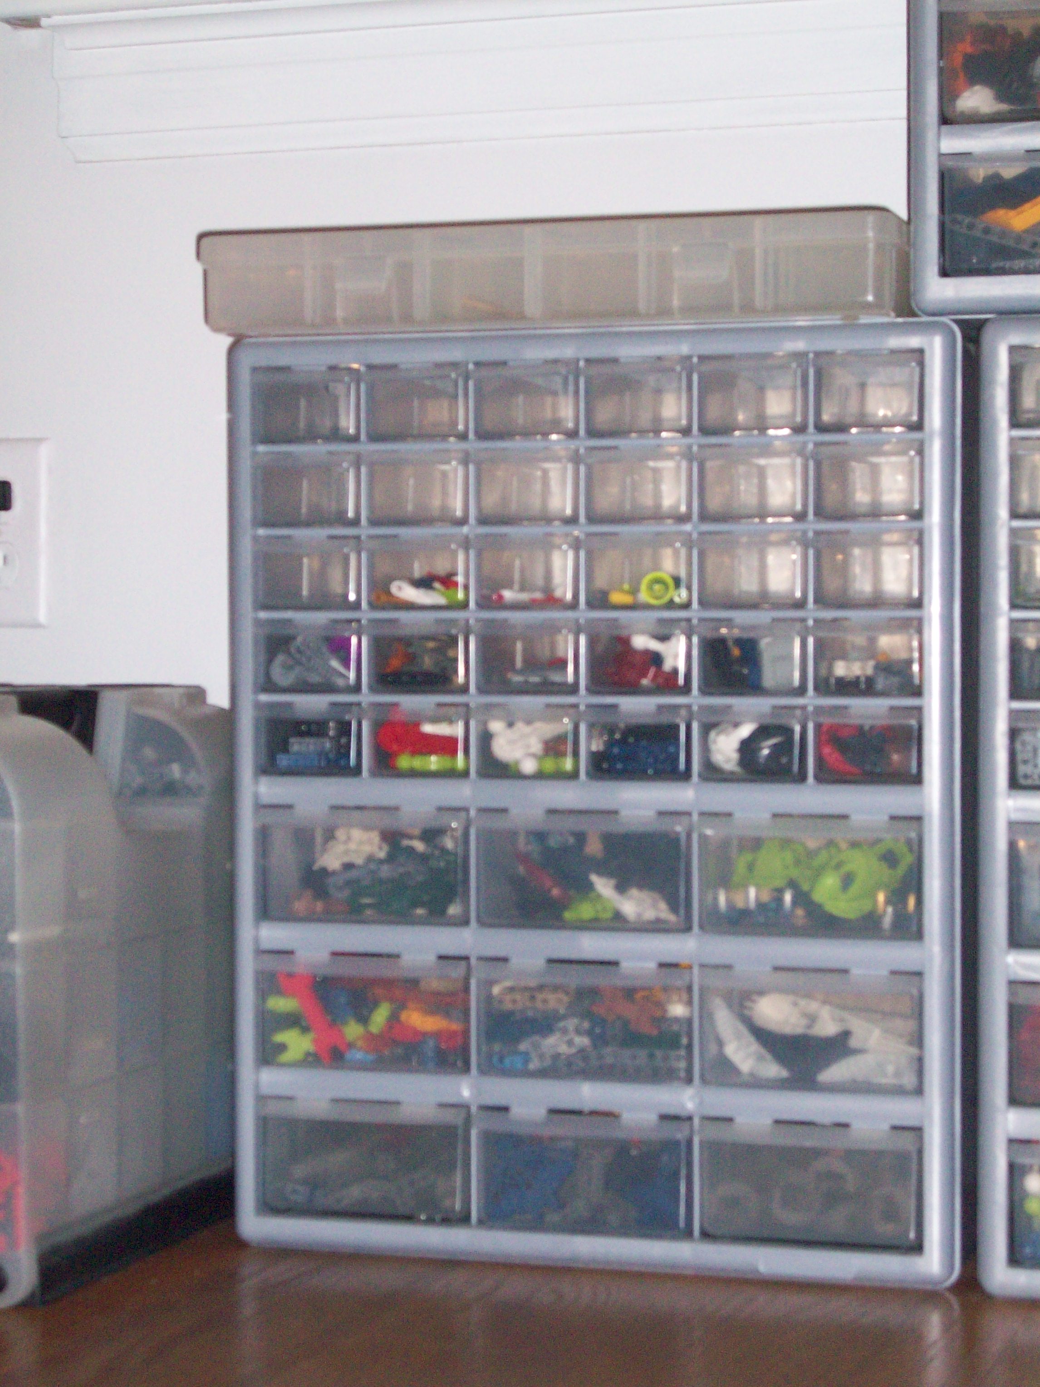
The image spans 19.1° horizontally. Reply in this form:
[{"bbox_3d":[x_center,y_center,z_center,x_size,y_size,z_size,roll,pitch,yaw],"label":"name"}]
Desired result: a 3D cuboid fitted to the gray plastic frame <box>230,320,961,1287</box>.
[{"bbox_3d":[0.052,0.052,1.628,0.383,0.476,0.160,0,2,17],"label":"gray plastic frame"}]

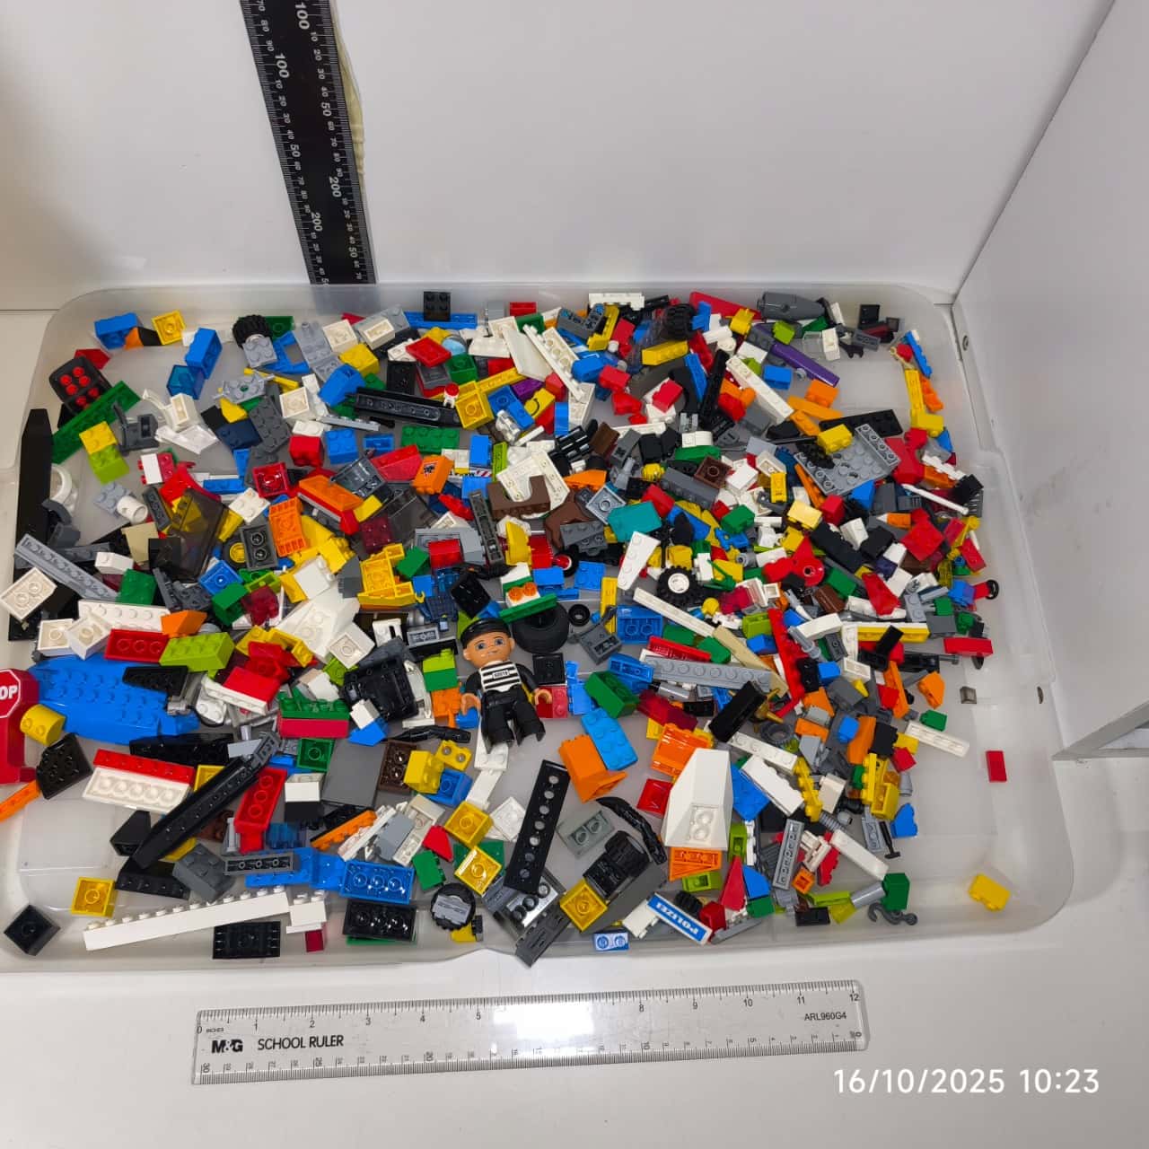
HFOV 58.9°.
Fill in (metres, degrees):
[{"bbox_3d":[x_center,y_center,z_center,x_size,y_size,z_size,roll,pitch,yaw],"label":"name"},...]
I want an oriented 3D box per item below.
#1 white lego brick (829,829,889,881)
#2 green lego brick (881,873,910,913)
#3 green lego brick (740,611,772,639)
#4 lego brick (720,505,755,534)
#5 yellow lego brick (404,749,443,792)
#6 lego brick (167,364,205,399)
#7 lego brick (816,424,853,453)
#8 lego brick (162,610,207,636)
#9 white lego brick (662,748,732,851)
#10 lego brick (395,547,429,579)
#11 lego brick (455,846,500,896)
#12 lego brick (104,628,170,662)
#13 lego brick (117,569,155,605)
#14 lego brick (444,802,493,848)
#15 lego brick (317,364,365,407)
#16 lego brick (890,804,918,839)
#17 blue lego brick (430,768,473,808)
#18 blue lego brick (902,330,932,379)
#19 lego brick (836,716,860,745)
[{"bbox_3d":[0.143,0.141,0.512,0.032,0.003,0.008,36,70,0],"label":"white lego brick"},{"bbox_3d":[0.154,0.153,0.490,0.011,0.016,0.008,-1,22,0],"label":"green lego brick"},{"bbox_3d":[0.100,0.028,0.549,0.016,0.011,0.008,-11,33,-7],"label":"green lego brick"},{"bbox_3d":[0.095,-0.030,0.586,0.016,0.008,0.011,-34,61,-22],"label":"lego brick"},{"bbox_3d":[-0.073,0.098,0.502,0.011,0.016,0.016,-3,60,24],"label":"yellow lego brick"},{"bbox_3d":[-0.237,-0.118,0.622,0.016,0.011,0.016,6,63,1],"label":"lego brick"},{"bbox_3d":[0.151,-0.078,0.589,0.016,0.008,0.011,-25,57,-3],"label":"lego brick"},{"bbox_3d":[-0.202,0.027,0.530,0.016,0.016,0.011,-10,82,15],"label":"lego brick"},{"bbox_3d":[0.064,0.110,0.499,0.032,0.011,0.048,9,102,-12],"label":"white lego brick"},{"bbox_3d":[-0.087,-0.006,0.545,0.011,0.010,0.016,36,71,9],"label":"lego brick"},{"bbox_3d":[-0.045,0.140,0.479,0.016,0.011,0.016,33,71,14],"label":"lego brick"},{"bbox_3d":[-0.222,0.038,0.523,0.032,0.005,0.016,4,68,-2],"label":"lego brick"},{"bbox_3d":[-0.230,0.008,0.539,0.016,0.010,0.016,11,74,-3],"label":"lego brick"},{"bbox_3d":[-0.051,0.122,0.495,0.016,0.011,0.016,27,62,22],"label":"lego brick"},{"bbox_3d":[-0.134,-0.109,0.584,0.010,0.020,0.016,40,24,-4],"label":"lego brick"},{"bbox_3d":[0.166,0.124,0.513,0.011,0.008,0.016,-4,67,-7],"label":"lego brick"},{"bbox_3d":[-0.062,0.107,0.508,0.016,0.011,0.016,11,71,28],"label":"blue lego brick"},{"bbox_3d":[0.216,-0.137,0.637,0.005,0.008,0.032,-24,66,22],"label":"blue lego brick"},{"bbox_3d":[0.138,0.079,0.516,0.008,0.008,0.011,22,64,11],"label":"lego brick"}]

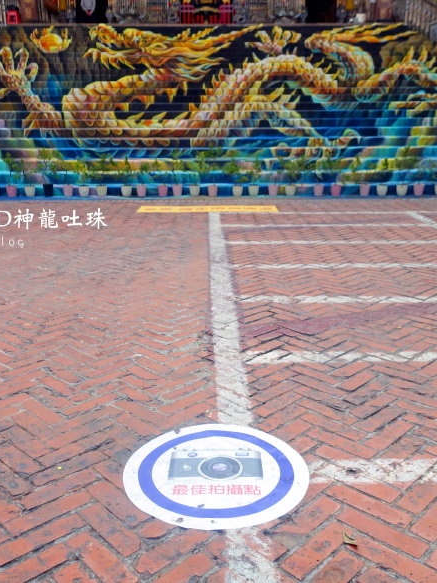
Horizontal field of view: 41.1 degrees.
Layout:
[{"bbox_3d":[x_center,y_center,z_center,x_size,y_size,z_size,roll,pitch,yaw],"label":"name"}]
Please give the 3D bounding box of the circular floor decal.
[{"bbox_3d":[-0.006,0.519,1.713,0.540,0.010,0.540,0,16,0],"label":"circular floor decal"}]

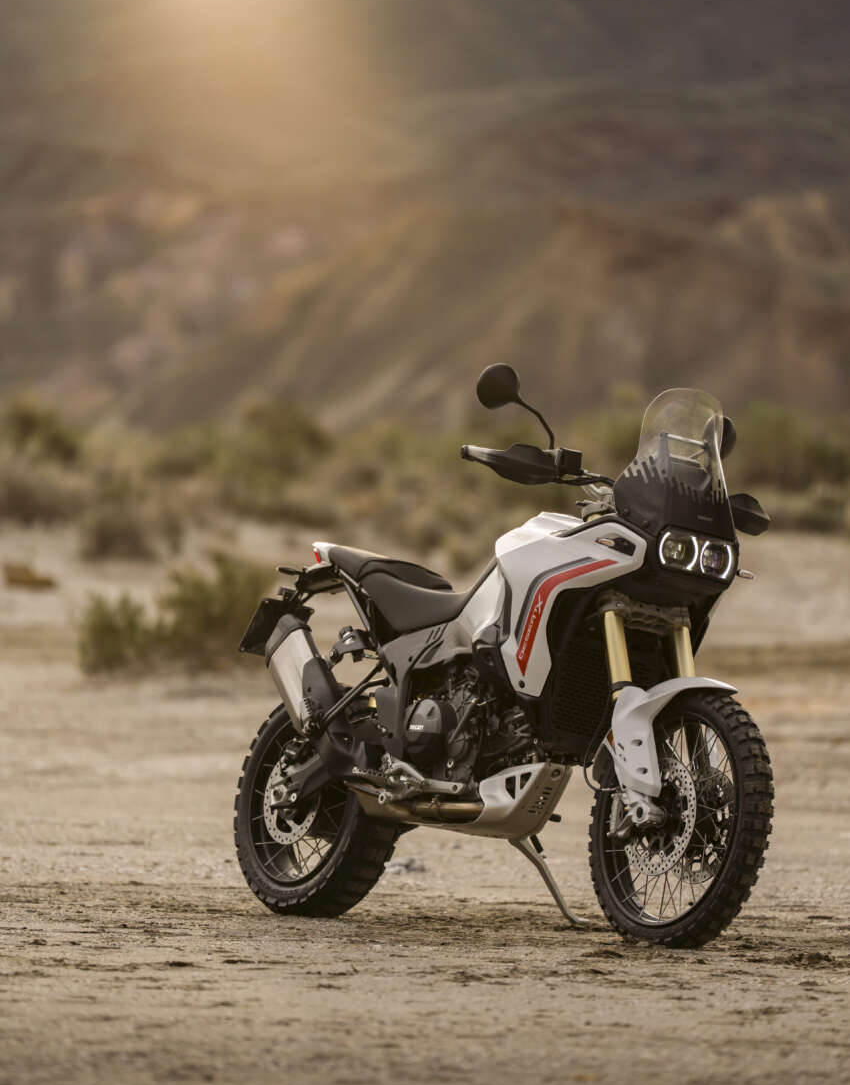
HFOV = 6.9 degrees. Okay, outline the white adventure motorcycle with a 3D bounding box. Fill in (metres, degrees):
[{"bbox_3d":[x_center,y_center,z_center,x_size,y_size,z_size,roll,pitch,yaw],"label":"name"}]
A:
[{"bbox_3d":[0.273,0.303,19.254,1.000,1.520,2.340,6,-3,-37],"label":"white adventure motorcycle"}]

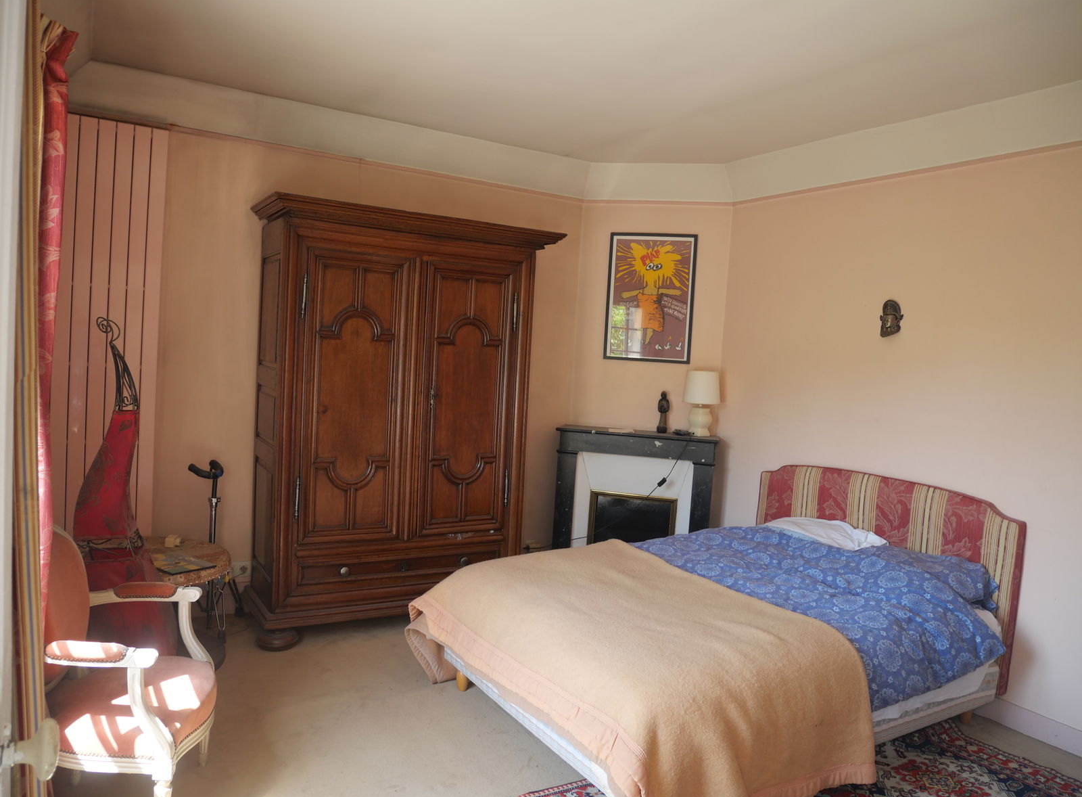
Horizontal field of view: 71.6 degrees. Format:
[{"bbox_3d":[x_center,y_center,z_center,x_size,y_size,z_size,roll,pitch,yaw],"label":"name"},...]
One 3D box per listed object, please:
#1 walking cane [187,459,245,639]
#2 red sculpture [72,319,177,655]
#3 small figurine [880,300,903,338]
[{"bbox_3d":[-1.675,0.759,3.835,0.340,0.880,0.350,2,3,-28],"label":"walking cane"},{"bbox_3d":[-1.684,0.451,3.112,0.380,1.560,0.340,2,3,-28],"label":"red sculpture"},{"bbox_3d":[1.763,-0.404,3.785,0.065,0.190,0.120,1,4,-35],"label":"small figurine"}]

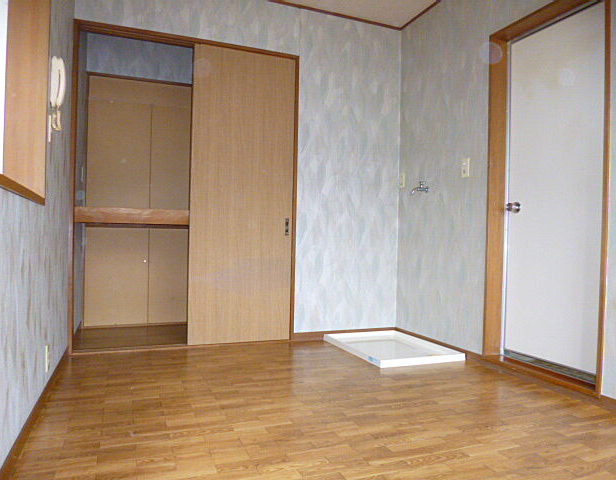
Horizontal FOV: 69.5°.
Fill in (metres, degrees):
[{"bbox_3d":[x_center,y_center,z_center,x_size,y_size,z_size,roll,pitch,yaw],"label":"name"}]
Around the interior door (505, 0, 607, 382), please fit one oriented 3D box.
[{"bbox_3d":[1.407,-0.264,2.516,0.040,1.920,0.635,1,0,-25],"label":"interior door"}]

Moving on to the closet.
[{"bbox_3d":[-0.882,-0.314,3.297,1.460,2.060,0.660,1,0,-21],"label":"closet"}]

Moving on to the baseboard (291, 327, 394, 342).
[{"bbox_3d":[0.300,0.713,3.367,0.860,0.055,0.015,1,0,-21],"label":"baseboard"}]

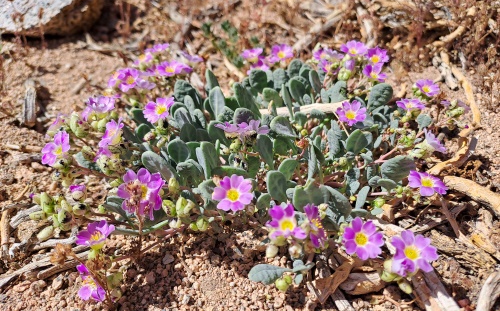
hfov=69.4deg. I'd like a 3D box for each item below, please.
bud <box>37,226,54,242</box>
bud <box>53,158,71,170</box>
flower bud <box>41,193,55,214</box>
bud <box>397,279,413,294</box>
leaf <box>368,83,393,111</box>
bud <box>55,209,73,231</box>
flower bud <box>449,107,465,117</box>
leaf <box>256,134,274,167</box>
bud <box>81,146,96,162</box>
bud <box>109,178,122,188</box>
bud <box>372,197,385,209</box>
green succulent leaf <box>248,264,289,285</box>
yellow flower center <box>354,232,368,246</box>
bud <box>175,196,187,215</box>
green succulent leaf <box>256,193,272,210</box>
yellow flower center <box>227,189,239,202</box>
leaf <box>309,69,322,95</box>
[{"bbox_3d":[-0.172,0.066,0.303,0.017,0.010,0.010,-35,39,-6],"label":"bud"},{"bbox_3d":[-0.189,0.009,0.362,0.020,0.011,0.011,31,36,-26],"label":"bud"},{"bbox_3d":[-0.158,0.038,0.283,0.009,0.018,0.009,-32,20,-29],"label":"flower bud"},{"bbox_3d":[0.104,0.088,0.242,0.013,0.006,0.006,43,91,12],"label":"bud"},{"bbox_3d":[0.152,-0.068,0.420,0.024,0.038,0.007,34,23,19],"label":"leaf"},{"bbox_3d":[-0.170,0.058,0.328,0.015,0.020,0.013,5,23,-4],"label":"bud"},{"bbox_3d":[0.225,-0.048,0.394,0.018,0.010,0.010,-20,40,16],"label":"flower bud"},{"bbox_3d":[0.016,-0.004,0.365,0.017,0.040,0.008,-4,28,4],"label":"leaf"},{"bbox_3d":[-0.179,-0.001,0.401,0.012,0.019,0.012,-15,23,11],"label":"bud"},{"bbox_3d":[-0.119,0.025,0.319,0.011,0.009,0.010,10,35,-6],"label":"bud"},{"bbox_3d":[0.105,0.038,0.295,0.009,0.010,0.009,12,30,21],"label":"bud"},{"bbox_3d":[0.015,0.093,0.283,0.033,0.005,0.019,-4,57,-3],"label":"green succulent leaf"},{"bbox_3d":[0.085,0.064,0.274,0.010,0.004,0.010,-10,69,9],"label":"yellow flower center"},{"bbox_3d":[-0.057,0.042,0.297,0.010,0.016,0.010,3,34,-1],"label":"bud"},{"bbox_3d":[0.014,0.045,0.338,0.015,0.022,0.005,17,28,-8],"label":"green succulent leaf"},{"bbox_3d":[-0.015,0.034,0.310,0.011,0.005,0.011,0,69,0],"label":"yellow flower center"},{"bbox_3d":[0.083,-0.093,0.453,0.016,0.036,0.009,3,30,30],"label":"leaf"}]

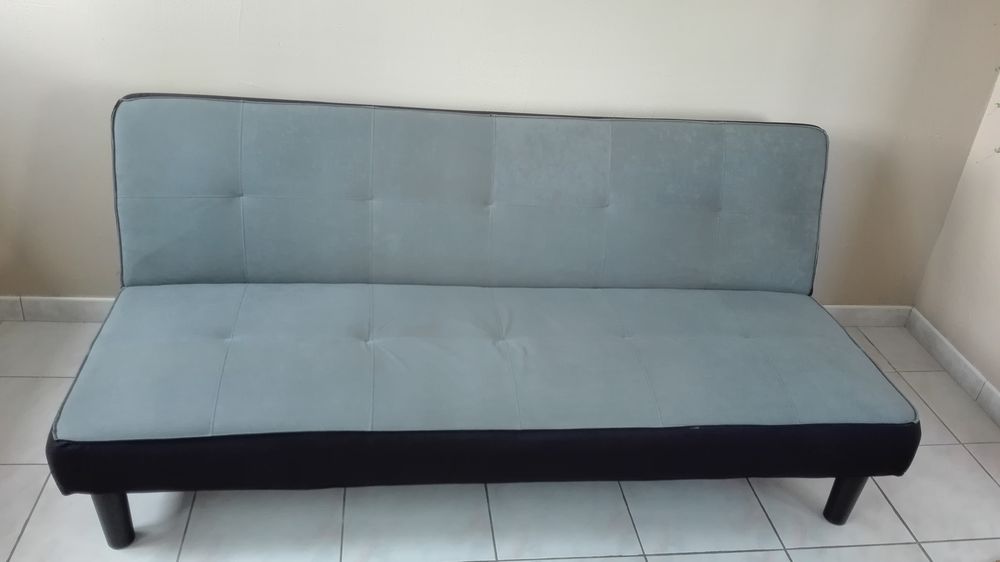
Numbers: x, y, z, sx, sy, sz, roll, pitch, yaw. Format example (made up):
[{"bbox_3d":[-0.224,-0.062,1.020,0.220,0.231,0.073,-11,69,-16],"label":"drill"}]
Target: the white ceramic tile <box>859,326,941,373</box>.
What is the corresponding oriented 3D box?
[{"bbox_3d":[1.327,0.225,2.375,0.176,0.010,0.248,1,33,-8],"label":"white ceramic tile"}]

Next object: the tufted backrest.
[{"bbox_3d":[-0.030,-0.191,1.840,1.742,0.460,0.130,1,9,-8],"label":"tufted backrest"}]

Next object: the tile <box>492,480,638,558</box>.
[{"bbox_3d":[0.141,0.531,1.712,0.335,0.010,0.312,1,33,-8],"label":"tile"}]

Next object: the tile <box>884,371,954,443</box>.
[{"bbox_3d":[1.103,0.373,2.107,0.335,0.010,0.312,1,33,-8],"label":"tile"}]

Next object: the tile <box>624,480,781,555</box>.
[{"bbox_3d":[0.473,0.535,1.757,0.335,0.010,0.312,1,33,-8],"label":"tile"}]

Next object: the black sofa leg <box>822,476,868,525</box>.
[{"bbox_3d":[0.821,0.506,1.691,0.060,0.165,0.060,1,33,-8],"label":"black sofa leg"}]

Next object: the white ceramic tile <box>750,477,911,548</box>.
[{"bbox_3d":[0.805,0.538,1.802,0.335,0.010,0.312,1,33,-8],"label":"white ceramic tile"}]

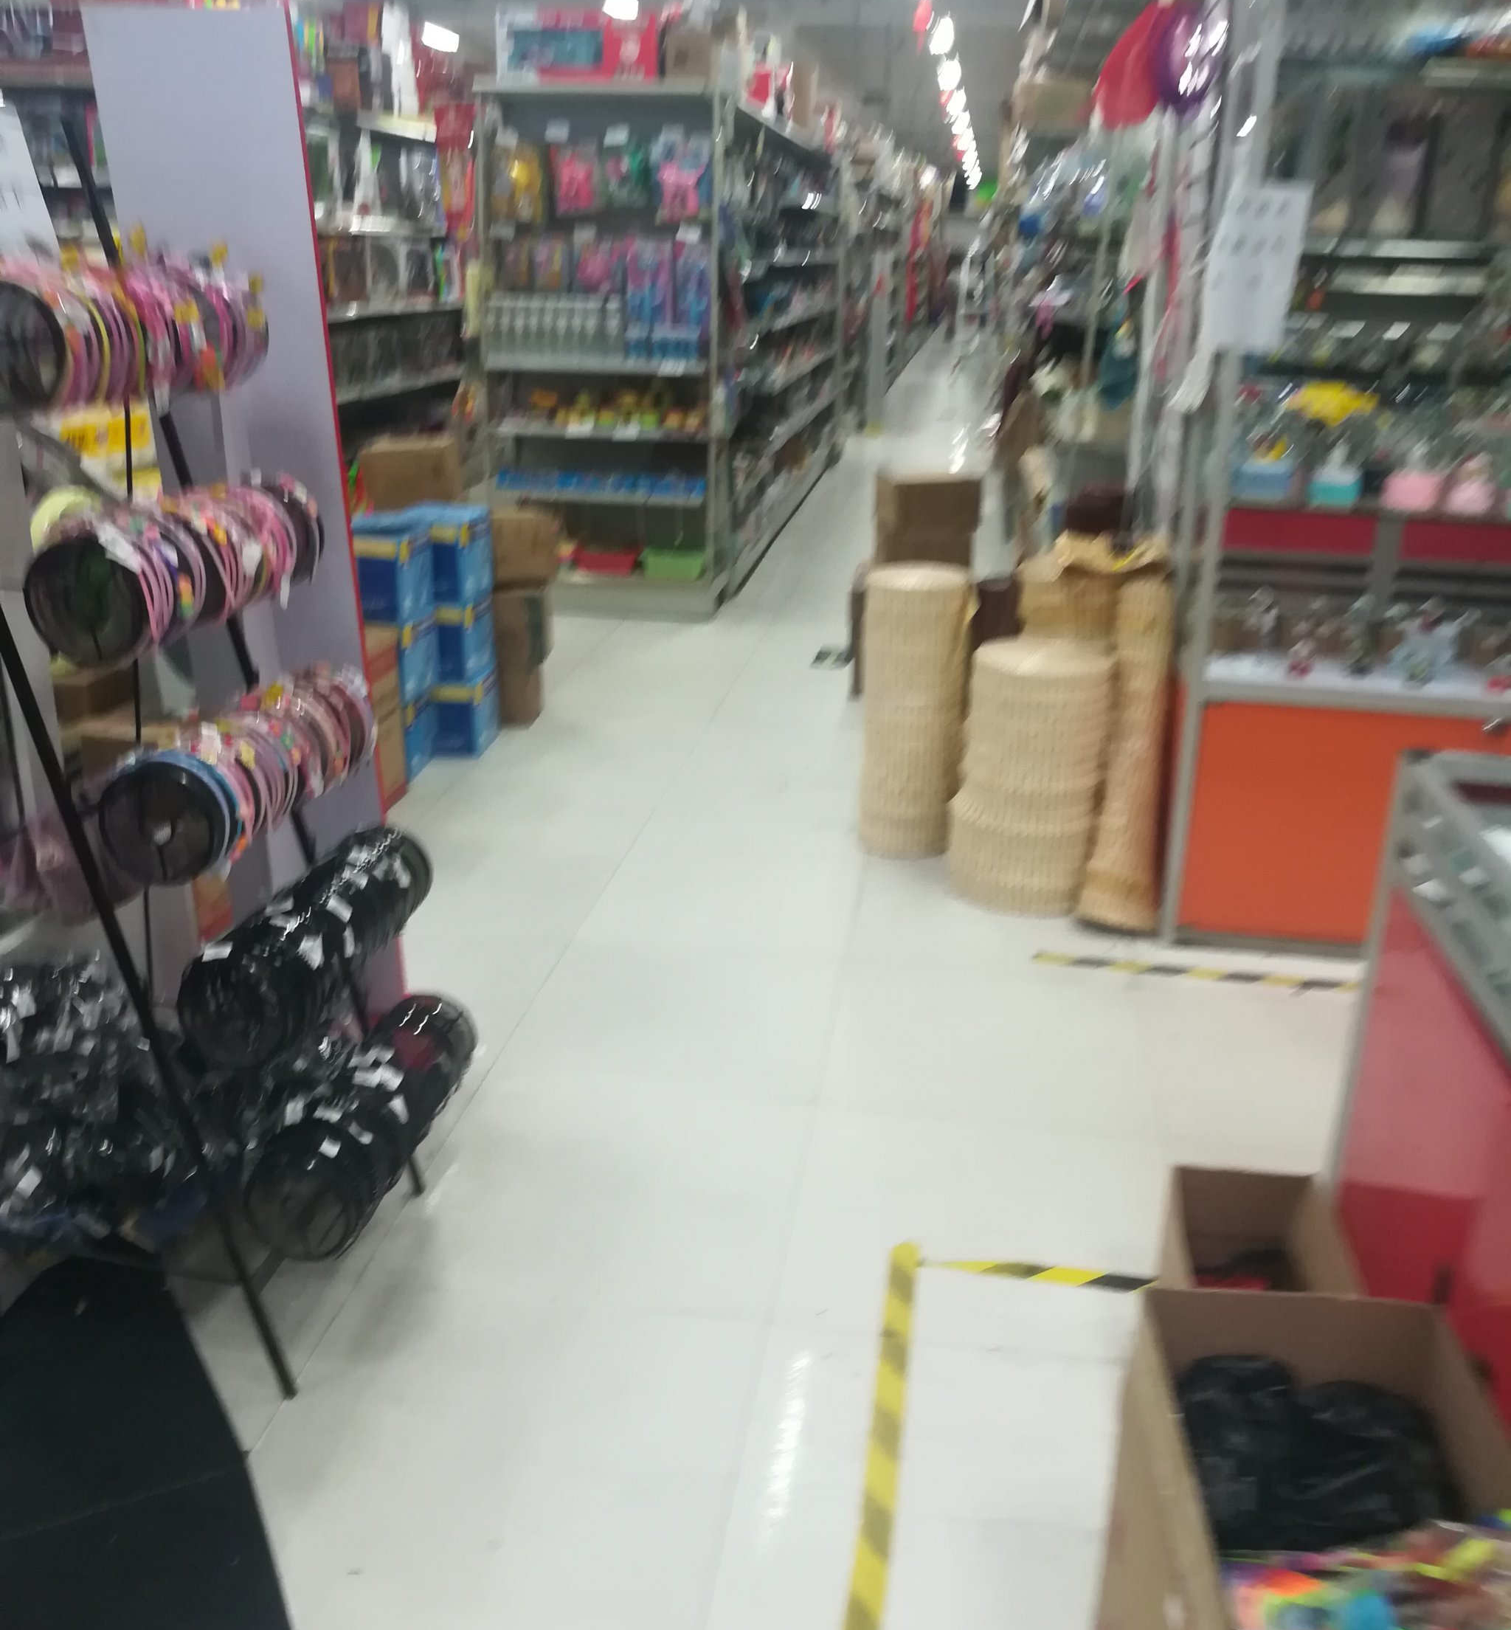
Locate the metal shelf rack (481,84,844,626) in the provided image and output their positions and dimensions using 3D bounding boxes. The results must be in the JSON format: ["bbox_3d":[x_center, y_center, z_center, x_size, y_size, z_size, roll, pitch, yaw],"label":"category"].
[{"bbox_3d":[-0.225,-2.712,8.513,0.950,2.010,5.400,4,21,7],"label":"metal shelf rack"}]

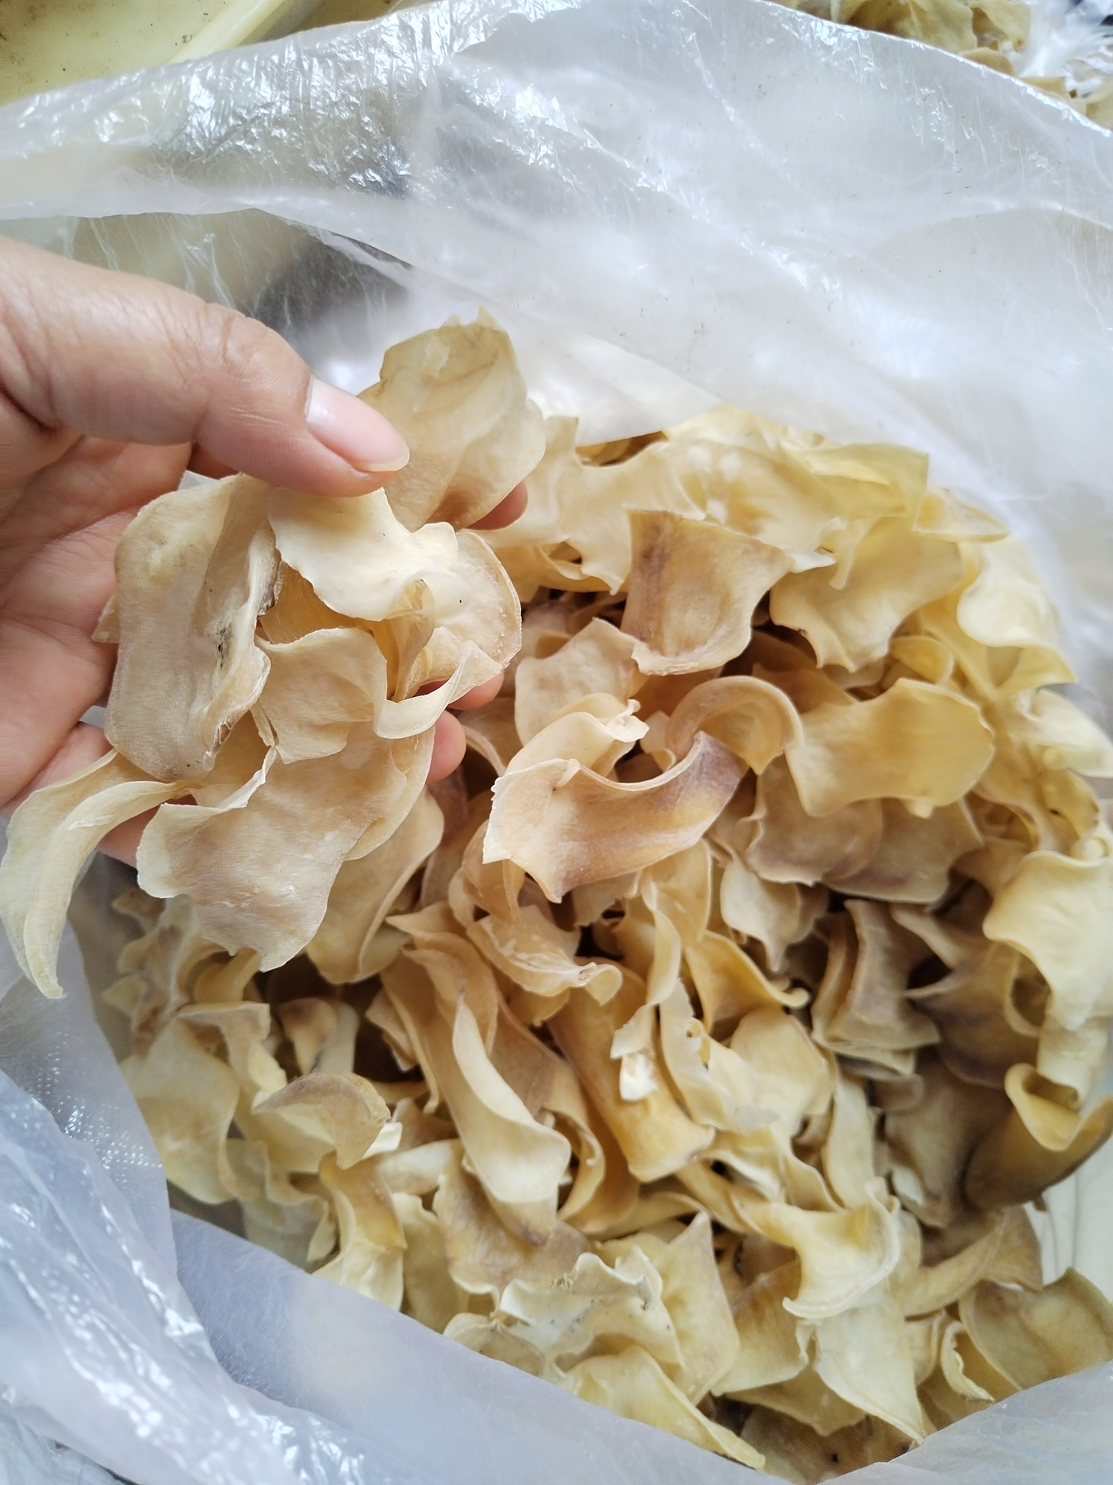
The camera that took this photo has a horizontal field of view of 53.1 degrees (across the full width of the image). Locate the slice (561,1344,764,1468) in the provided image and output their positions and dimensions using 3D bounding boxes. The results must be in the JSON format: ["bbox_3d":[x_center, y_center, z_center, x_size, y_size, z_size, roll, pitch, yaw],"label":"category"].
[{"bbox_3d":[0.025,0.166,0.275,0.047,0.015,0.029,28,76,18],"label":"slice"}]

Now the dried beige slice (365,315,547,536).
[{"bbox_3d":[-0.019,-0.056,0.198,0.032,0.014,0.040,5,98,-7],"label":"dried beige slice"}]

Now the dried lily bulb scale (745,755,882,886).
[{"bbox_3d":[0.065,0.018,0.280,0.036,0.014,0.038,6,79,10],"label":"dried lily bulb scale"}]

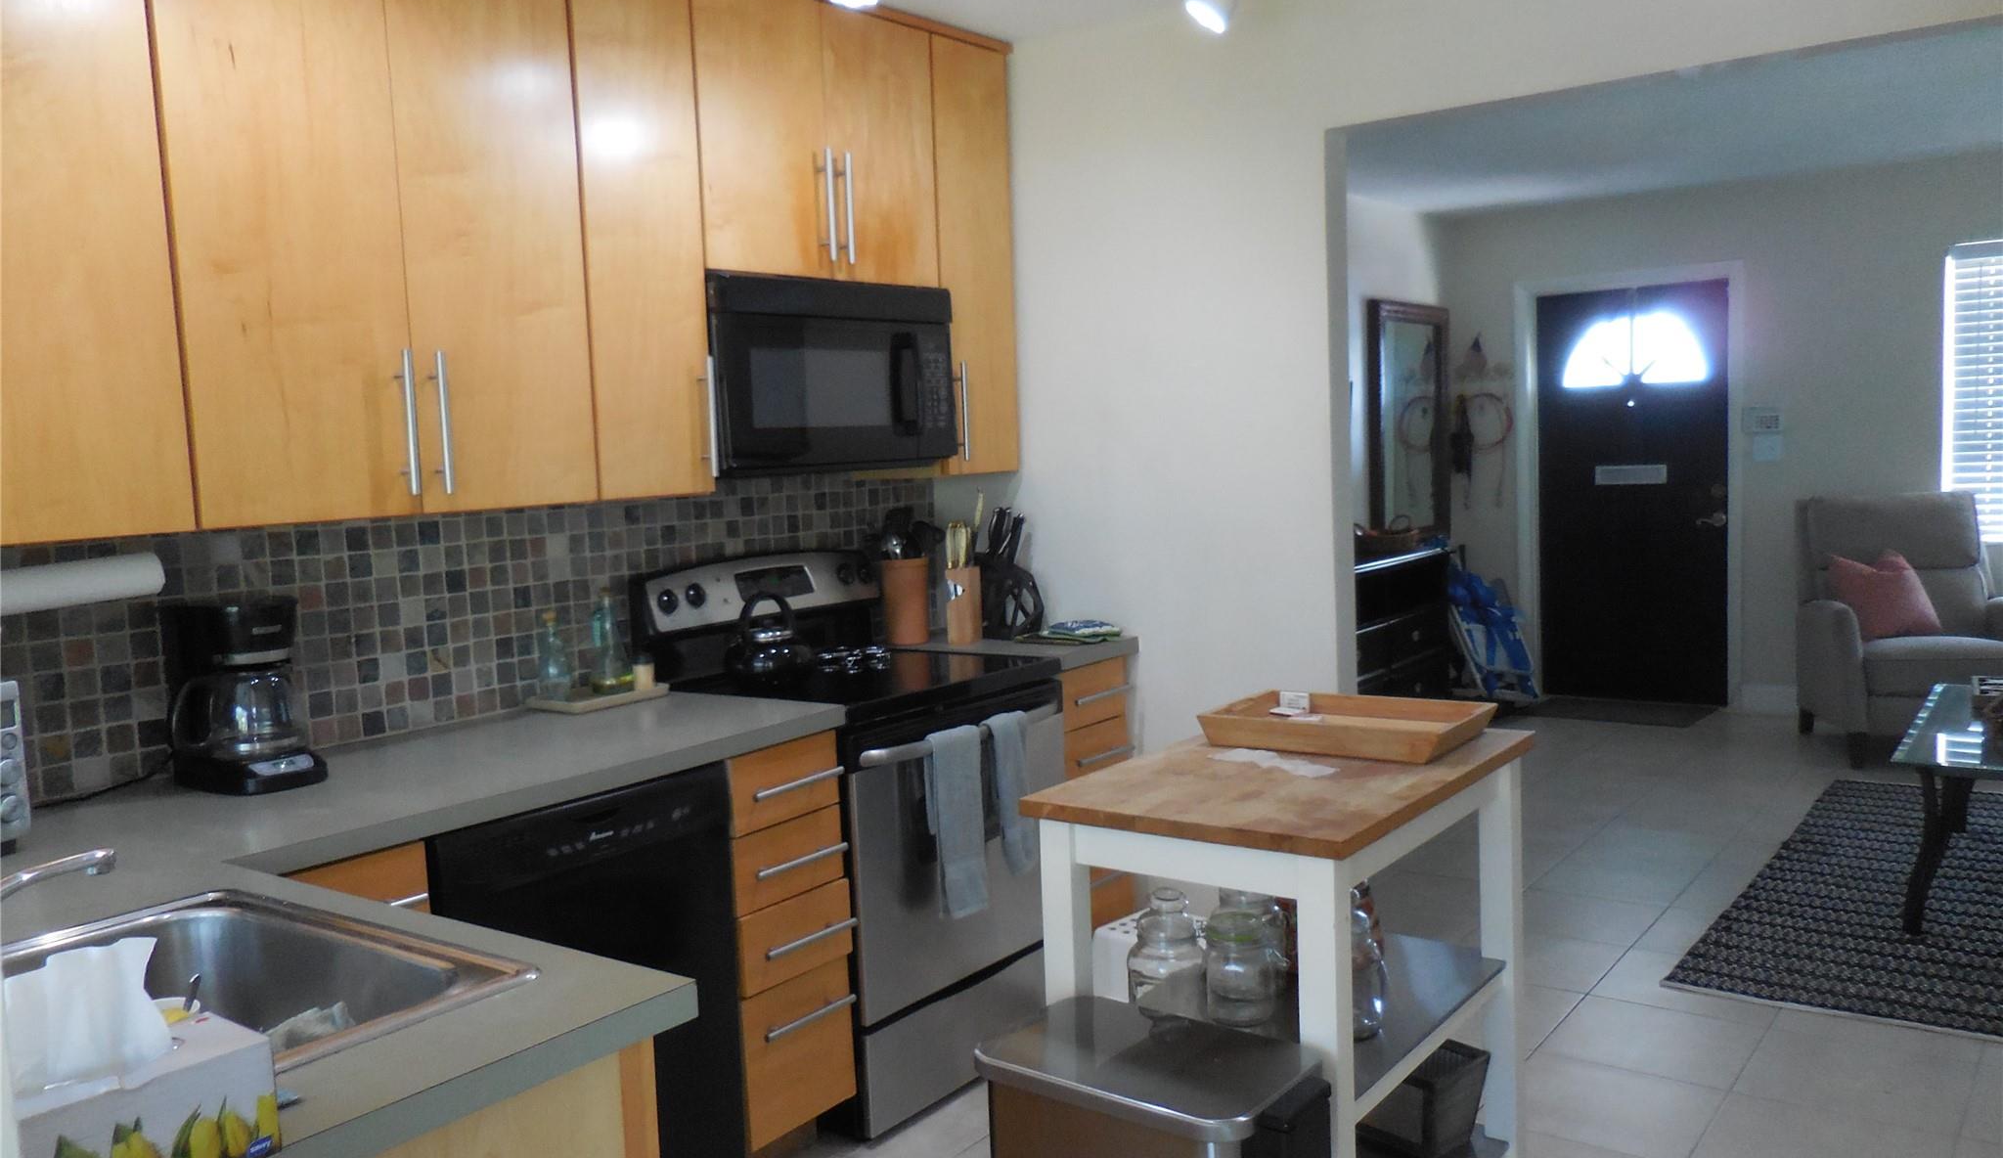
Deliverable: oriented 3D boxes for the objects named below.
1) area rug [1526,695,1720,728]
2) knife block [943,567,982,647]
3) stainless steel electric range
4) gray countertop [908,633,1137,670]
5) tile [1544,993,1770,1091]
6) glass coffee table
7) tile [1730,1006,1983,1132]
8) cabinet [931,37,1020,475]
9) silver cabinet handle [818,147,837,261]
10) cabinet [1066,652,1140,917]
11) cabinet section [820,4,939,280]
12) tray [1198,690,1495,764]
[{"bbox_3d":[3.006,0.646,7.072,0.780,0.010,0.560,1,6,38],"label":"area rug"},{"bbox_3d":[-0.101,0.070,3.729,0.074,0.195,0.075,1,6,38],"label":"knife block"},{"bbox_3d":[-0.298,0.531,3.345,0.685,1.165,0.747,1,6,38],"label":"stainless steel electric range"},{"bbox_3d":[-0.004,0.179,3.758,0.645,0.036,0.299,1,6,38],"label":"gray countertop"},{"bbox_3d":[1.519,1.074,3.373,0.398,0.010,0.398,2,7,38],"label":"tile"},{"bbox_3d":[3.058,0.667,4.175,0.690,0.480,1.350,1,6,38],"label":"glass coffee table"},{"bbox_3d":[1.851,1.083,3.137,0.398,0.010,0.410,2,7,38],"label":"tile"},{"bbox_3d":[-0.182,-0.835,3.918,0.330,1.130,0.316,1,6,38],"label":"cabinet"},{"bbox_3d":[-0.395,-0.844,3.270,0.037,0.250,0.013,2,7,38],"label":"silver cabinet handle"},{"bbox_3d":[0.030,0.590,3.858,0.580,0.775,0.292,2,7,38],"label":"cabinet"},{"bbox_3d":[-0.406,-1.005,3.526,0.324,0.607,0.379,1,6,37],"label":"cabinet section"},{"bbox_3d":[0.578,0.245,2.433,0.415,0.055,0.292,1,6,38],"label":"tray"}]

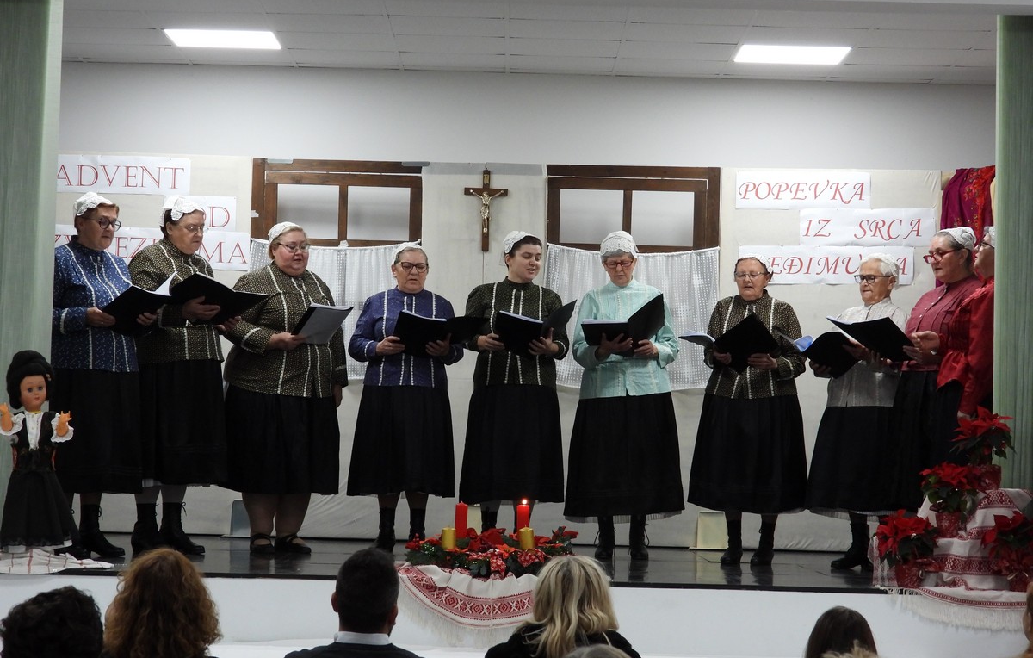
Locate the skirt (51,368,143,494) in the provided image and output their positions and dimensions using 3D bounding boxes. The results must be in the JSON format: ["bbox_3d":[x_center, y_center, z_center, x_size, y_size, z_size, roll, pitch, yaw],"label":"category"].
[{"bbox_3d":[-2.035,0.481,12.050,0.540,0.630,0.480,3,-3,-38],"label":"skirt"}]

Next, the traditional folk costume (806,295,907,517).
[{"bbox_3d":[1.641,0.375,12.197,0.510,1.050,0.440,0,-3,30],"label":"traditional folk costume"}]

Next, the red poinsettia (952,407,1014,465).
[{"bbox_3d":[2.136,0.490,11.600,0.285,0.270,0.280,2,-2,0],"label":"red poinsettia"}]

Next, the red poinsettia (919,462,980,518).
[{"bbox_3d":[1.877,0.699,10.983,0.250,0.235,0.250,2,-2,0],"label":"red poinsettia"}]

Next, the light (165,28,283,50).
[{"bbox_3d":[-1.549,-1.540,13.396,0.600,0.050,0.600,2,-2,0],"label":"light"}]

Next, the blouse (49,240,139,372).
[{"bbox_3d":[-2.010,-0.112,12.000,0.500,0.640,0.420,3,-3,-38],"label":"blouse"}]

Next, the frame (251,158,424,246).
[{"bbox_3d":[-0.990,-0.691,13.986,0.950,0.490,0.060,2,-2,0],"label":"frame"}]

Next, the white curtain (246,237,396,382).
[{"bbox_3d":[-0.999,-0.106,13.924,0.930,0.770,0.060,2,-2,0],"label":"white curtain"}]

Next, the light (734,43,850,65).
[{"bbox_3d":[1.453,-1.465,13.380,0.600,0.040,0.600,2,-2,0],"label":"light"}]

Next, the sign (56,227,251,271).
[{"bbox_3d":[-2.084,-0.454,14.233,1.180,0.212,0.010,2,-2,0],"label":"sign"}]

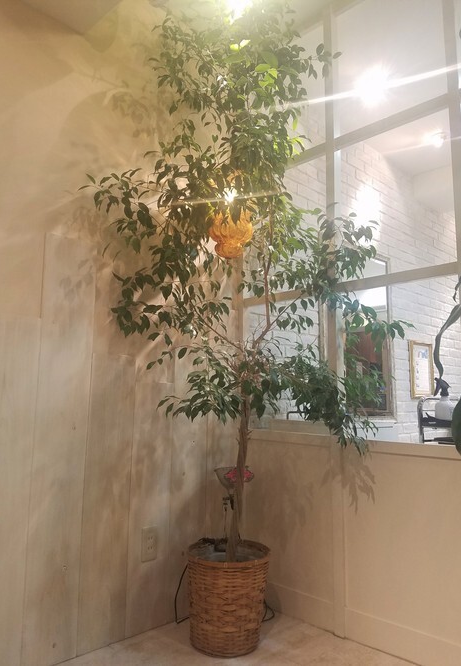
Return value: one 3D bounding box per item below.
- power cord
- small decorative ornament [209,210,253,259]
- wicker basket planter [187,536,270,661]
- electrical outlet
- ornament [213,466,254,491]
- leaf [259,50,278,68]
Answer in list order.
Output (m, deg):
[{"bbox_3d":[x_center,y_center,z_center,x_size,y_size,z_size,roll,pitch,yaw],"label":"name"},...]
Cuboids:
[{"bbox_3d":[-0.012,1.008,1.950,0.400,0.240,0.180,1,-8,0],"label":"power cord"},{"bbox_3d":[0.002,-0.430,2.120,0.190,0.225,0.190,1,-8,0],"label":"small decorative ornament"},{"bbox_3d":[-0.011,0.950,1.799,0.295,0.305,0.295,1,-8,0],"label":"wicker basket planter"},{"bbox_3d":[-0.303,0.801,1.891,0.070,0.120,0.010,8,-10,-43],"label":"electrical outlet"},{"bbox_3d":[0.011,0.550,1.890,0.150,0.090,0.060,1,-8,0],"label":"ornament"},{"bbox_3d":[0.151,-1.072,1.960,0.042,0.090,0.015,-49,-15,16],"label":"leaf"}]

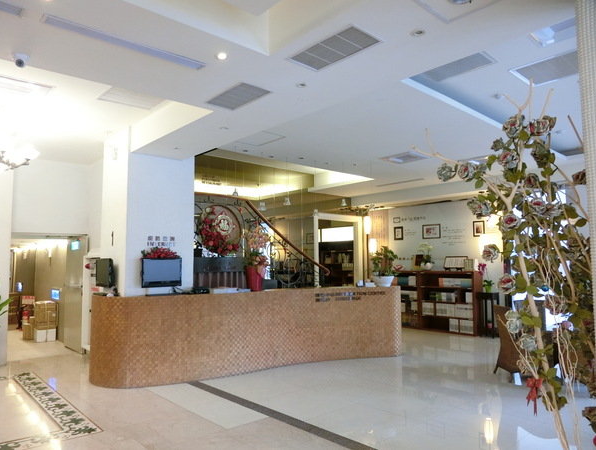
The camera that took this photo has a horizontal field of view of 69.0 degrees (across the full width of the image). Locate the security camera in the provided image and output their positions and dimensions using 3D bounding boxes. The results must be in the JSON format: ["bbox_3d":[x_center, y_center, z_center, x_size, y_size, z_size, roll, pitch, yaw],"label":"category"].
[{"bbox_3d":[-1.981,-1.172,3.093,0.105,0.105,0.110,1,-5,-18],"label":"security camera"}]

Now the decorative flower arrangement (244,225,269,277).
[{"bbox_3d":[-0.598,0.371,6.350,0.380,0.740,0.360,-1,-4,0],"label":"decorative flower arrangement"}]

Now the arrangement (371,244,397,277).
[{"bbox_3d":[1.421,0.583,7.120,0.450,0.540,0.430,-1,-5,11],"label":"arrangement"}]

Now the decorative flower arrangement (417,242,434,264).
[{"bbox_3d":[2.840,0.695,9.650,0.340,0.580,0.380,4,-6,-44],"label":"decorative flower arrangement"}]

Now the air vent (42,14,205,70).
[{"bbox_3d":[-1.154,-1.253,3.010,1.080,0.040,0.115,4,-6,-41],"label":"air vent"}]

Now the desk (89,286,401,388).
[{"bbox_3d":[-0.612,1.522,6.450,4.680,1.115,1.100,0,-5,-20],"label":"desk"}]

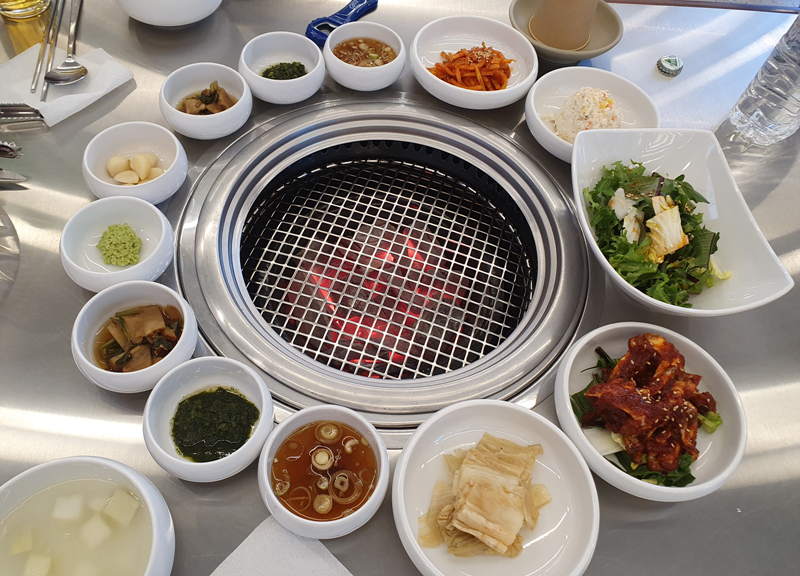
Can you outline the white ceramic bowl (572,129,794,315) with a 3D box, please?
[{"bbox_3d":[0.221,-0.042,0.524,0.156,0.070,0.190,-1,57,-6],"label":"white ceramic bowl"}]

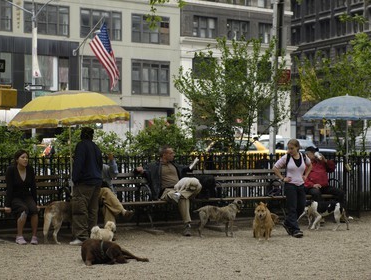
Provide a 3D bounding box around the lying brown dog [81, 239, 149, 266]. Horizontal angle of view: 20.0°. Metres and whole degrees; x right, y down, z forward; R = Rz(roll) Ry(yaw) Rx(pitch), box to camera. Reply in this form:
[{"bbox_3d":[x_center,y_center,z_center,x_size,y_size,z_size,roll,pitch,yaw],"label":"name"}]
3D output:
[{"bbox_3d":[-0.870,1.370,13.050,0.800,0.310,0.480,0,0,44],"label":"lying brown dog"}]

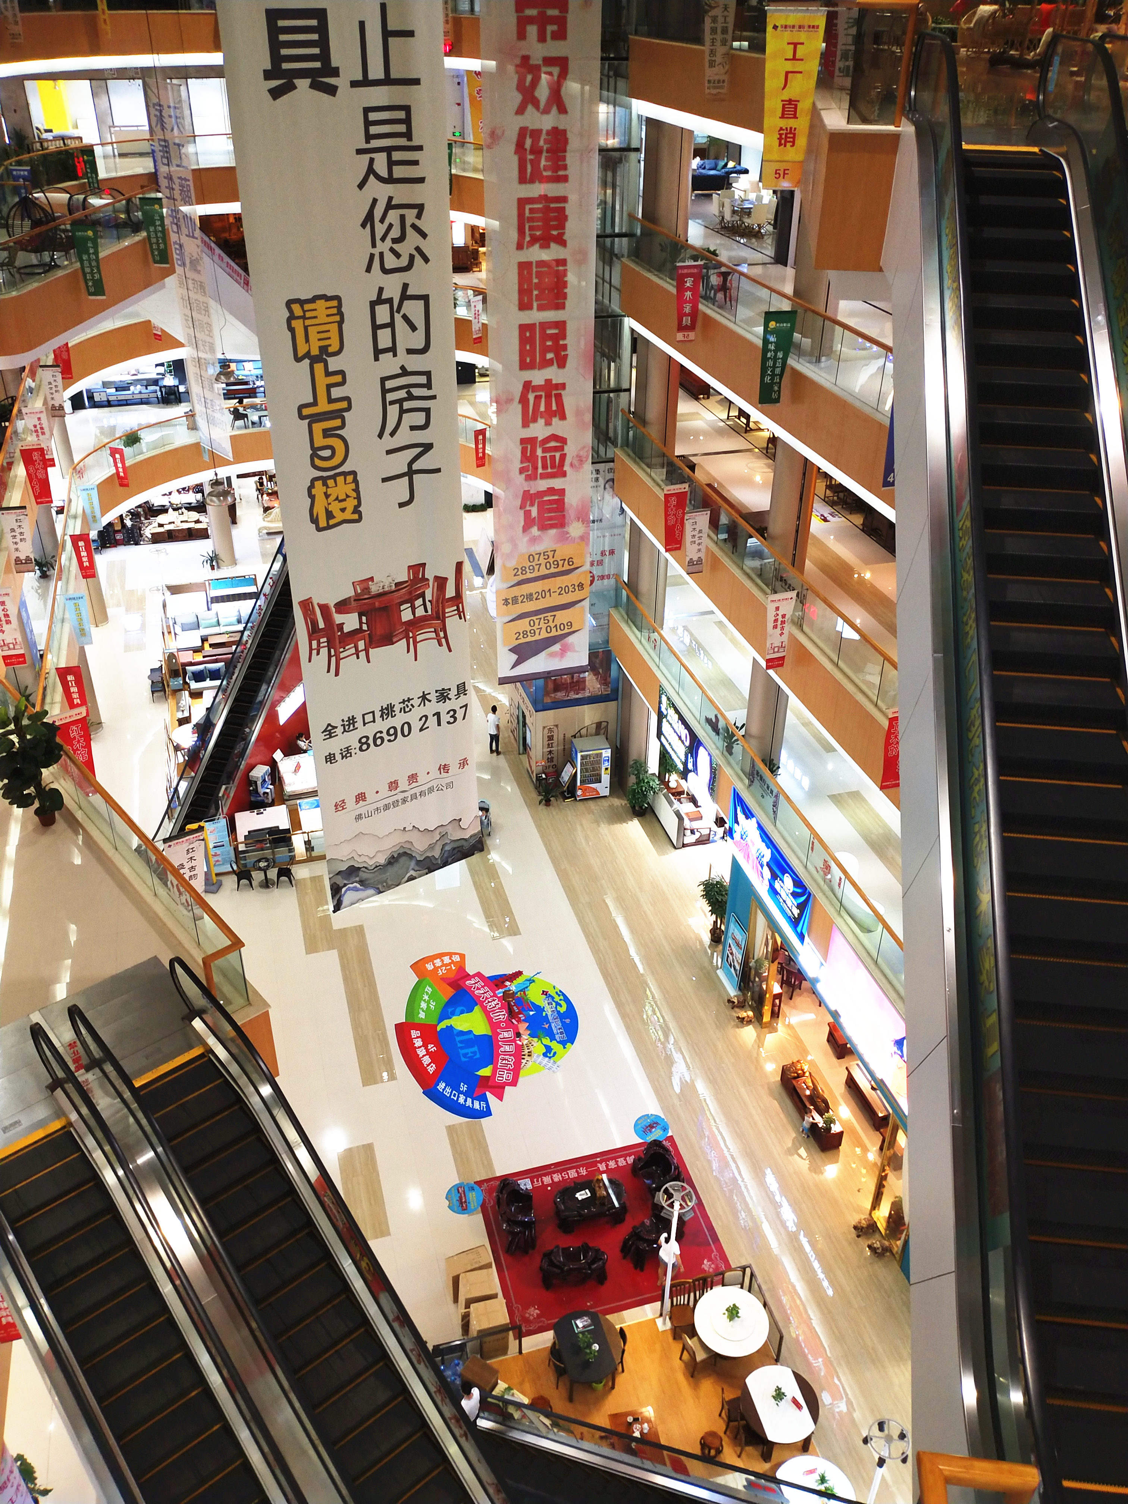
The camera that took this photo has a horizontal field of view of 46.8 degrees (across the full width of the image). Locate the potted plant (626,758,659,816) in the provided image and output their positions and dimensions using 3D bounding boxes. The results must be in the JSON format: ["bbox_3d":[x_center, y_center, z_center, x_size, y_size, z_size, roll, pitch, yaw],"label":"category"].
[{"bbox_3d":[2.308,1.043,38.800,0.950,1.800,0.970,0,31,0],"label":"potted plant"}]

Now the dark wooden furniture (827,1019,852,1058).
[{"bbox_3d":[6.481,6.771,30.622,0.420,0.500,0.720,-8,32,-13],"label":"dark wooden furniture"}]

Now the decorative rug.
[{"bbox_3d":[0.768,9.879,26.961,4.550,0.015,3.880,-8,32,-13],"label":"decorative rug"}]

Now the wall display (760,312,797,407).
[{"bbox_3d":[3.917,-7.281,24.116,0.620,1.680,0.040,-8,32,-13],"label":"wall display"}]

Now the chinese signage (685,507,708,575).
[{"bbox_3d":[3.026,-4.757,29.732,0.550,1.550,0.040,-8,32,-13],"label":"chinese signage"}]

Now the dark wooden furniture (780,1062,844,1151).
[{"bbox_3d":[5.497,7.782,28.836,0.530,0.640,2.220,-8,32,-13],"label":"dark wooden furniture"}]

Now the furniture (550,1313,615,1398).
[{"bbox_3d":[0.464,11.122,24.001,1.120,0.780,1.400,-8,32,-13],"label":"furniture"}]

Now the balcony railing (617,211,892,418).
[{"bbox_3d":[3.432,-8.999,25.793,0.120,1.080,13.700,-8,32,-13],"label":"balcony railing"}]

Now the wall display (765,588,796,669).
[{"bbox_3d":[4.229,-2.338,25.486,0.610,1.640,0.060,-8,32,-13],"label":"wall display"}]

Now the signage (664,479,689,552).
[{"bbox_3d":[2.621,-5.402,30.389,0.610,1.620,0.060,-8,32,-13],"label":"signage"}]

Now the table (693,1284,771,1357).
[{"bbox_3d":[3.114,10.891,24.413,1.420,0.780,1.420,0,31,0],"label":"table"}]

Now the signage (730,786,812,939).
[{"bbox_3d":[4.422,2.425,28.507,0.120,1.420,4.170,-8,32,-13],"label":"signage"}]

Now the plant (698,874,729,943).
[{"bbox_3d":[4.016,4.050,33.702,0.950,1.950,0.950,0,31,0],"label":"plant"}]

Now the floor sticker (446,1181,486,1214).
[{"bbox_3d":[-2.090,9.446,27.645,0.820,0.010,0.820,0,31,0],"label":"floor sticker"}]

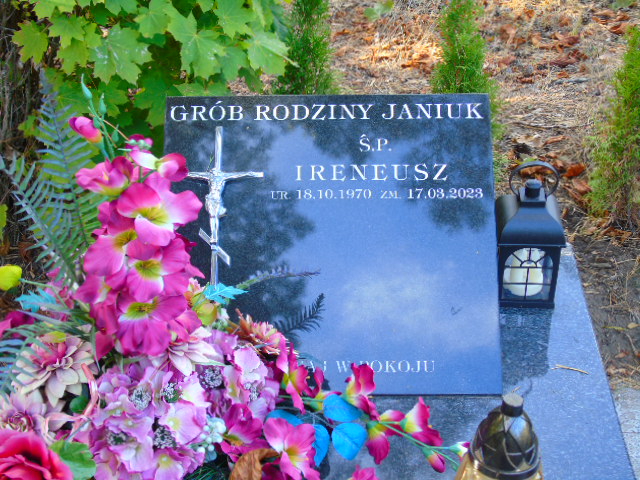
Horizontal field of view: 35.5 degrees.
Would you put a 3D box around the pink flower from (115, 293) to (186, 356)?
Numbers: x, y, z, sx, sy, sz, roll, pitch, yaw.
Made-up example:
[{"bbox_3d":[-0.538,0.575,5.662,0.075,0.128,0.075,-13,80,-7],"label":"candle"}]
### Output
[{"bbox_3d":[-0.265,0.131,1.550,0.105,0.098,0.065,-3,16,-3],"label":"pink flower"}]

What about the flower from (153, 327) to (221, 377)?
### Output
[{"bbox_3d":[-0.214,0.175,1.580,0.102,0.055,0.090,-12,78,-15],"label":"flower"}]

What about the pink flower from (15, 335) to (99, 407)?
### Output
[{"bbox_3d":[-0.404,0.202,1.530,0.120,0.060,0.110,0,71,1],"label":"pink flower"}]

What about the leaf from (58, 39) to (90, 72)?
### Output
[{"bbox_3d":[-0.516,-0.389,2.100,0.070,0.022,0.075,0,81,1],"label":"leaf"}]

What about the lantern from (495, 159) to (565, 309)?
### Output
[{"bbox_3d":[0.389,-0.022,1.855,0.122,0.288,0.122,1,36,3],"label":"lantern"}]

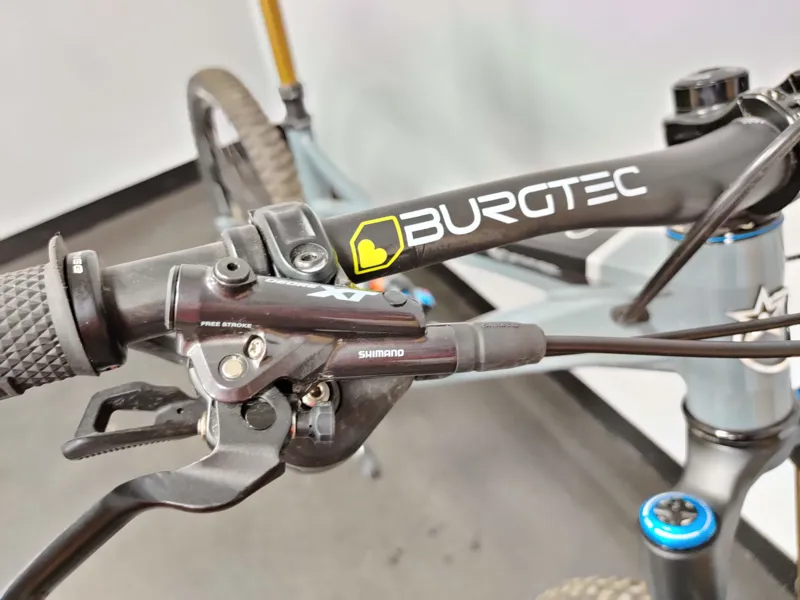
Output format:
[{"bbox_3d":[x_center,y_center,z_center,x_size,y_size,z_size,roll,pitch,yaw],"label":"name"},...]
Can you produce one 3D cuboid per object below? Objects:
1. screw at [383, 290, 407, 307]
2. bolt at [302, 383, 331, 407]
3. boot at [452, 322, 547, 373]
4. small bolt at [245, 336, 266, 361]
[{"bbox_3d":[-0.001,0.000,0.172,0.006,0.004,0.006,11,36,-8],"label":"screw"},{"bbox_3d":[-0.025,0.029,0.189,0.008,0.006,0.008,2,72,-5],"label":"bolt"},{"bbox_3d":[0.029,0.014,0.182,0.028,0.014,0.014,-3,47,-10],"label":"boot"},{"bbox_3d":[-0.038,0.013,0.167,0.006,0.005,0.006,-16,64,34],"label":"small bolt"}]

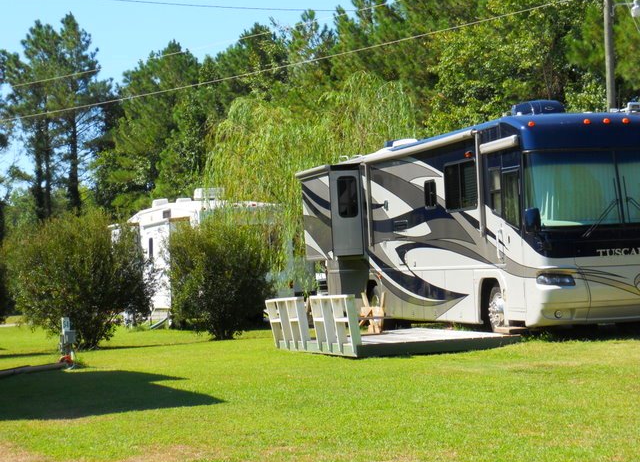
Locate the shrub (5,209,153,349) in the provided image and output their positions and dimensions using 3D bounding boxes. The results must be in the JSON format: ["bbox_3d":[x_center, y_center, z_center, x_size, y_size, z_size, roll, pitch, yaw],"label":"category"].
[{"bbox_3d":[-4.102,0.822,27.528,2.462,2.376,2.400,-2,-1,0],"label":"shrub"}]

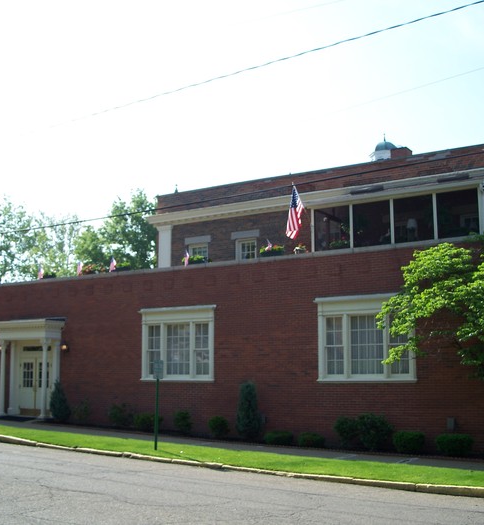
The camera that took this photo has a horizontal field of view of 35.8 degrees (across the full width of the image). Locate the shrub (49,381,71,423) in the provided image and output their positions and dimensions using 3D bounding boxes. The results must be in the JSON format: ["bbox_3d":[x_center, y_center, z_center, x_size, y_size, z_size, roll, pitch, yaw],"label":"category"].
[{"bbox_3d":[-6.044,4.603,24.777,0.707,1.405,0.707,0,-8,0],"label":"shrub"}]

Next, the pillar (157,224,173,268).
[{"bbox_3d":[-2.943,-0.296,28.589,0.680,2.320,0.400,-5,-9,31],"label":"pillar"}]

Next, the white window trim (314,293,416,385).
[{"bbox_3d":[3.282,2.065,19.987,2.860,2.290,0.250,-5,-9,31],"label":"white window trim"}]

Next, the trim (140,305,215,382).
[{"bbox_3d":[-2.031,2.545,23.245,2.900,2.310,0.250,-5,-9,31],"label":"trim"}]

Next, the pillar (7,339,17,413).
[{"bbox_3d":[-8.216,4.113,26.760,0.320,2.650,0.270,-5,-10,32],"label":"pillar"}]

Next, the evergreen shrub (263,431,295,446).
[{"bbox_3d":[0.984,4.746,20.174,0.837,0.436,0.795,0,-8,0],"label":"evergreen shrub"}]

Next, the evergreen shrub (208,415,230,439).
[{"bbox_3d":[-0.646,4.718,21.494,0.680,0.690,0.680,0,-8,0],"label":"evergreen shrub"}]

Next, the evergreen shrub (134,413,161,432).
[{"bbox_3d":[-2.862,4.846,22.660,0.764,0.612,0.764,0,-8,0],"label":"evergreen shrub"}]

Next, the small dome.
[{"bbox_3d":[5.754,-4.659,30.000,0.880,0.440,0.880,0,-8,0],"label":"small dome"}]

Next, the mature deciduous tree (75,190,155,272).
[{"bbox_3d":[-7.104,1.975,46.050,7.000,12.900,7.000,-5,-9,31],"label":"mature deciduous tree"}]

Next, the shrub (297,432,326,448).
[{"bbox_3d":[1.824,4.672,19.637,0.662,0.424,0.629,0,-8,0],"label":"shrub"}]

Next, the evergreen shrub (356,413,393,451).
[{"bbox_3d":[3.317,4.230,18.728,0.874,0.961,0.874,0,-8,0],"label":"evergreen shrub"}]

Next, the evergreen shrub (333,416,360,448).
[{"bbox_3d":[2.719,4.401,19.373,0.800,0.810,0.800,0,-8,0],"label":"evergreen shrub"}]

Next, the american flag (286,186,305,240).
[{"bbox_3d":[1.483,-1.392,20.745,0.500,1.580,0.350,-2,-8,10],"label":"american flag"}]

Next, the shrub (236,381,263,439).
[{"bbox_3d":[0.209,4.121,20.834,0.702,1.688,0.702,0,-8,0],"label":"shrub"}]

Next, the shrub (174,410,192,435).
[{"bbox_3d":[-1.723,4.712,22.035,0.514,0.714,0.514,0,-8,0],"label":"shrub"}]

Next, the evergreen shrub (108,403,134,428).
[{"bbox_3d":[-3.761,4.775,23.353,0.787,0.820,0.787,0,-8,0],"label":"evergreen shrub"}]

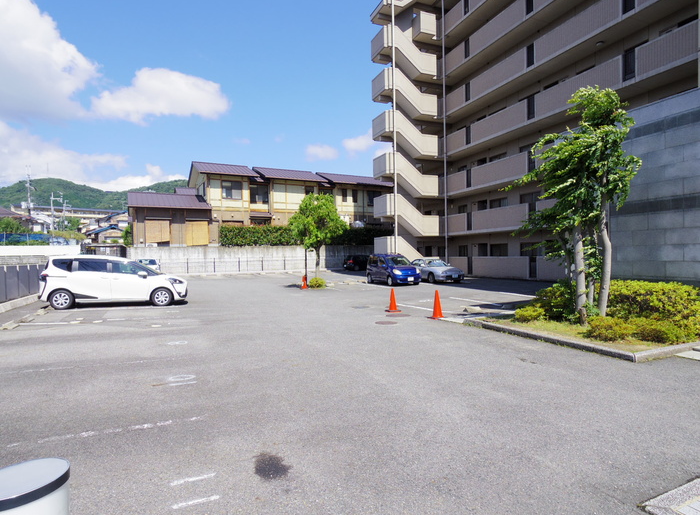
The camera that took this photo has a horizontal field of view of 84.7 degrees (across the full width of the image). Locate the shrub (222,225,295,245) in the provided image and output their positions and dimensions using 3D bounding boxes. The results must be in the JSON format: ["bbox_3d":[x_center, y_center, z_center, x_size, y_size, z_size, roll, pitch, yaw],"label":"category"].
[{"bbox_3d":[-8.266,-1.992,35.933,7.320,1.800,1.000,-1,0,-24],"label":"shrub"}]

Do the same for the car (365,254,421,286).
[{"bbox_3d":[2.400,0.670,21.400,1.660,1.680,3.860,-2,1,-22],"label":"car"}]

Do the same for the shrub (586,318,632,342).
[{"bbox_3d":[4.810,1.295,7.150,0.720,0.380,0.820,-1,0,-24],"label":"shrub"}]

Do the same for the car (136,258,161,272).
[{"bbox_3d":[-14.950,0.800,28.500,1.580,1.500,3.650,-1,0,-24],"label":"car"}]

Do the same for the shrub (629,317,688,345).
[{"bbox_3d":[5.600,1.285,6.980,0.780,0.400,0.920,-1,0,-24],"label":"shrub"}]

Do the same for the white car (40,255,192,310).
[{"bbox_3d":[-7.740,0.770,12.980,4.235,1.675,1.695,0,0,-25],"label":"white car"}]

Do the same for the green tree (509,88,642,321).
[{"bbox_3d":[4.680,-1.130,8.100,2.400,4.900,2.200,-1,1,27],"label":"green tree"}]

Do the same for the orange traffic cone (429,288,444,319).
[{"bbox_3d":[2.150,1.160,9.420,0.380,0.700,0.380,-2,1,-23],"label":"orange traffic cone"}]

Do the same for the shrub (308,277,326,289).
[{"bbox_3d":[-1.750,1.420,21.100,0.950,0.620,0.900,-2,1,-23],"label":"shrub"}]

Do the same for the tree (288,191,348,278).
[{"bbox_3d":[-1.770,-0.980,21.300,3.350,5.200,3.200,-1,1,0],"label":"tree"}]

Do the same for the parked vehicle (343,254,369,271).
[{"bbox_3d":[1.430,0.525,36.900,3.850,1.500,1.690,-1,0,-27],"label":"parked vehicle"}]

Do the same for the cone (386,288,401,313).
[{"bbox_3d":[1.305,1.270,11.500,0.400,0.700,0.400,-1,0,-17],"label":"cone"}]

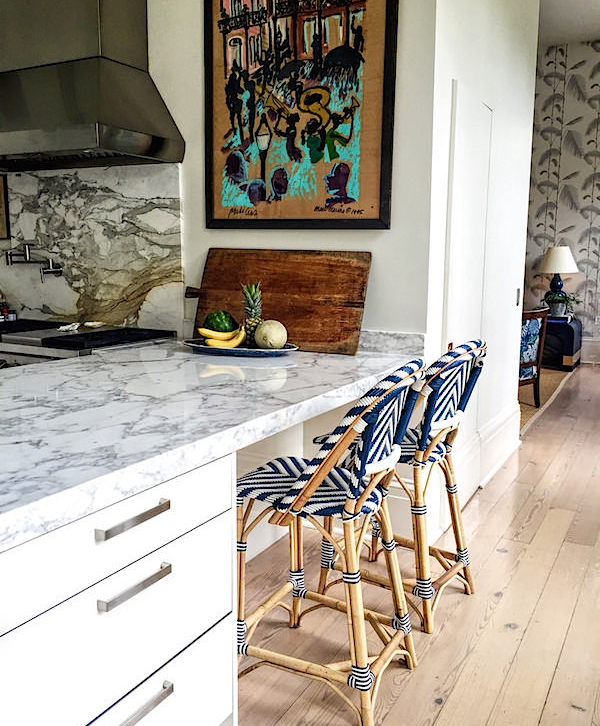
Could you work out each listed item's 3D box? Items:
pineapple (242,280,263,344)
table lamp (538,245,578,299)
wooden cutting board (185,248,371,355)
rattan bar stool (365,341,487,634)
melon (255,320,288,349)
[{"bbox_3d":[-0.205,-0.214,2.959,0.094,0.289,0.094,1,9,0],"label":"pineapple"},{"bbox_3d":[3.153,-1.026,8.207,0.455,0.825,0.455,6,11,29],"label":"table lamp"},{"bbox_3d":[-0.144,-0.302,3.154,0.980,0.454,0.030,6,-6,29],"label":"wooden cutting board"},{"bbox_3d":[0.425,0.417,2.613,0.555,1.045,0.460,8,12,37],"label":"rattan bar stool"},{"bbox_3d":[-0.118,-0.118,2.829,0.138,0.135,0.138,1,9,0],"label":"melon"}]

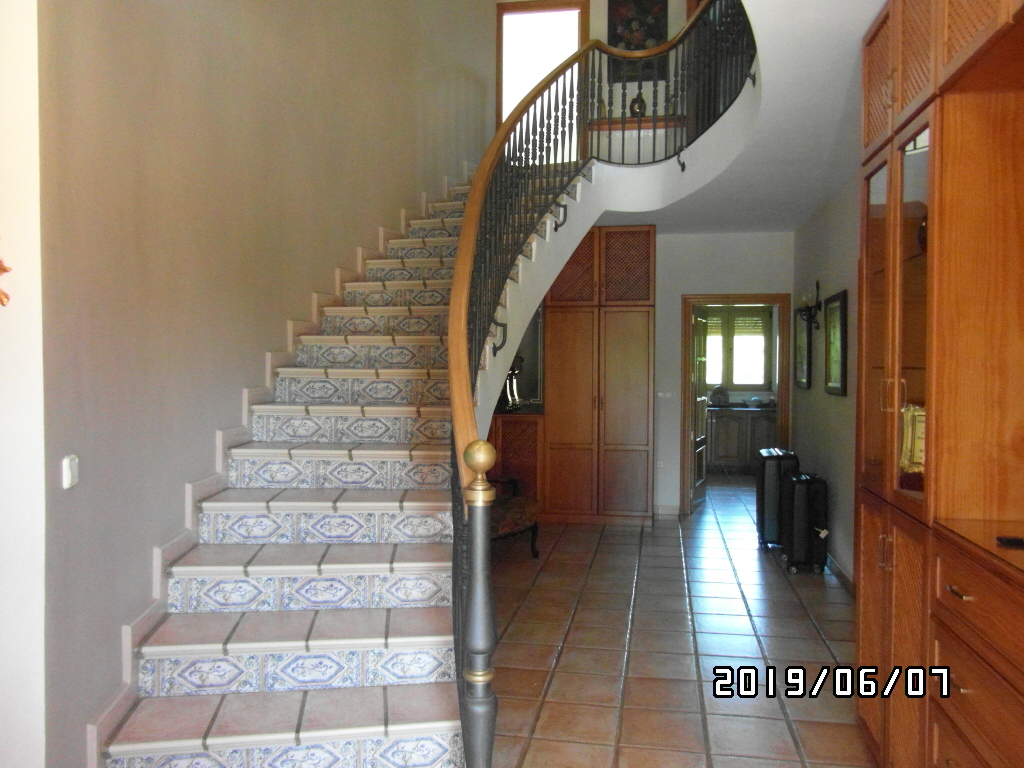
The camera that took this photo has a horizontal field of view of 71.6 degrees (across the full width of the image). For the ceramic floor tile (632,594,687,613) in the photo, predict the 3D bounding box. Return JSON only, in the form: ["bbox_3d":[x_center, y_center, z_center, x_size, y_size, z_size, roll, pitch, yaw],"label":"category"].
[{"bbox_3d":[0.906,1.335,4.296,0.306,0.012,0.300,0,1,10],"label":"ceramic floor tile"}]

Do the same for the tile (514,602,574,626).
[{"bbox_3d":[0.188,1.337,4.094,0.306,0.012,0.300,0,1,10],"label":"tile"}]

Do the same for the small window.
[{"bbox_3d":[3.104,-0.491,10.121,1.140,1.190,0.100,0,1,10],"label":"small window"}]

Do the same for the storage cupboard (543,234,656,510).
[{"bbox_3d":[0.842,-0.083,6.771,1.010,2.700,0.580,0,1,9],"label":"storage cupboard"}]

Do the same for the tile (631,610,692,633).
[{"bbox_3d":[0.836,1.335,3.975,0.315,0.014,0.300,0,1,10],"label":"tile"}]

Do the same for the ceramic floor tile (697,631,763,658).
[{"bbox_3d":[1.110,1.351,3.655,0.306,0.012,0.300,0,1,10],"label":"ceramic floor tile"}]

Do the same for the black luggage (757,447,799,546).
[{"bbox_3d":[2.120,0.925,5.669,0.270,0.750,0.480,1,1,14],"label":"black luggage"}]

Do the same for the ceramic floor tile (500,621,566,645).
[{"bbox_3d":[0.125,1.343,3.793,0.314,0.012,0.297,0,2,10],"label":"ceramic floor tile"}]

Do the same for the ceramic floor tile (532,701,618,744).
[{"bbox_3d":[0.267,1.367,2.857,0.306,0.012,0.300,0,1,10],"label":"ceramic floor tile"}]

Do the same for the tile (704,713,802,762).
[{"bbox_3d":[0.921,1.372,2.761,0.314,0.012,0.297,0,2,10],"label":"tile"}]

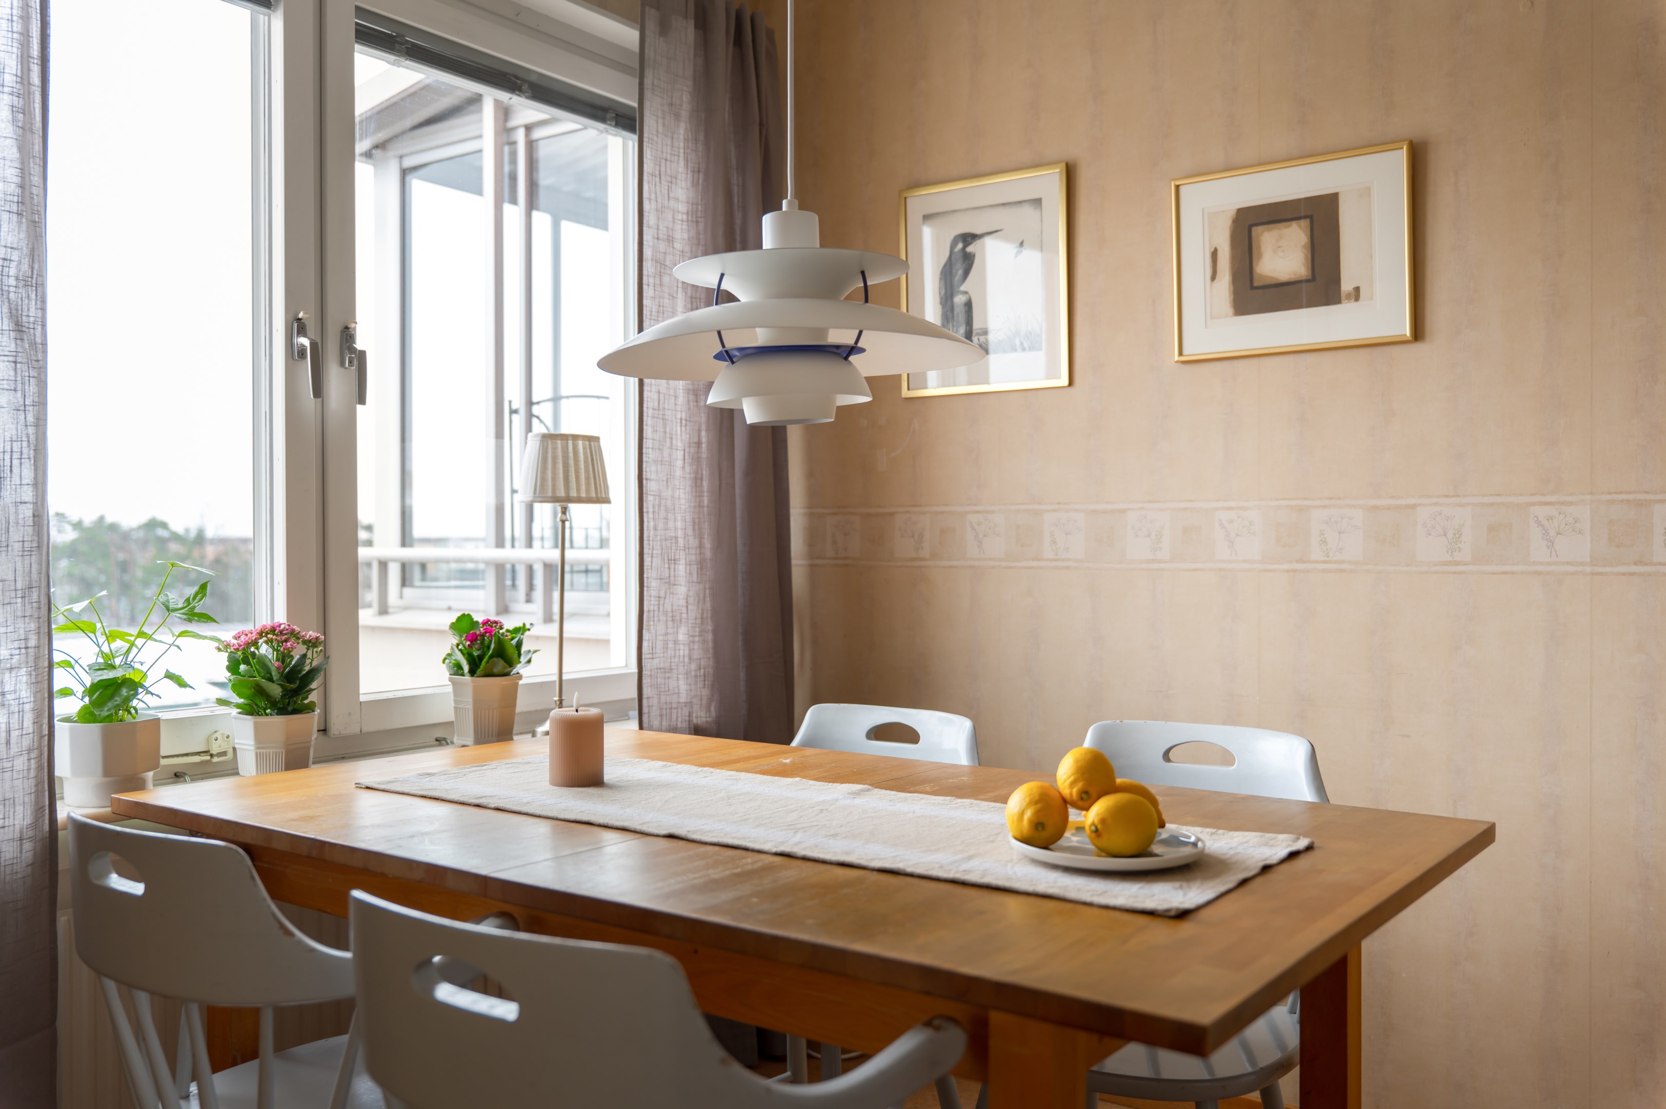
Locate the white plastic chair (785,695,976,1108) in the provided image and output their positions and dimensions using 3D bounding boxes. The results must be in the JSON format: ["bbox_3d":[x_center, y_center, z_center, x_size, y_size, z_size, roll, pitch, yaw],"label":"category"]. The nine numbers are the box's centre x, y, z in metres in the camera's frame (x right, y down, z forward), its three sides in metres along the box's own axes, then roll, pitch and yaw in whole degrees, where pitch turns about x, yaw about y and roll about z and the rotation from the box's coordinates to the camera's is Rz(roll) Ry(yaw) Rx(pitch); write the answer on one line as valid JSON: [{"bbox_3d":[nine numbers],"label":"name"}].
[{"bbox_3d":[-0.034,0.667,2.296,0.530,0.788,0.530,0,0,37],"label":"white plastic chair"}]

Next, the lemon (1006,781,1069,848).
[{"bbox_3d":[0.220,0.278,1.488,0.066,0.067,0.078,0,0,-3],"label":"lemon"}]

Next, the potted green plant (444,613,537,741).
[{"bbox_3d":[-0.638,0.231,2.577,0.163,0.237,0.165,0,0,35],"label":"potted green plant"}]

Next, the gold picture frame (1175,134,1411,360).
[{"bbox_3d":[0.811,-0.530,2.471,0.422,0.339,0.020,0,0,35],"label":"gold picture frame"}]

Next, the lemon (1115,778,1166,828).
[{"bbox_3d":[0.328,0.281,1.535,0.079,0.065,0.065,0,0,41],"label":"lemon"}]

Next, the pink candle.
[{"bbox_3d":[-0.362,0.270,1.963,0.076,0.101,0.076,0,0,0],"label":"pink candle"}]

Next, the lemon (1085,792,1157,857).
[{"bbox_3d":[0.298,0.277,1.433,0.080,0.066,0.066,0,0,-32],"label":"lemon"}]

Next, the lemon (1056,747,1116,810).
[{"bbox_3d":[0.276,0.243,1.505,0.064,0.065,0.078,0,0,-3],"label":"lemon"}]

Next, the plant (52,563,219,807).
[{"bbox_3d":[-1.014,0.181,1.985,0.240,0.338,0.260,0,0,35],"label":"plant"}]

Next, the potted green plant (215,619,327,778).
[{"bbox_3d":[-0.895,0.229,2.215,0.170,0.241,0.172,0,0,35],"label":"potted green plant"}]

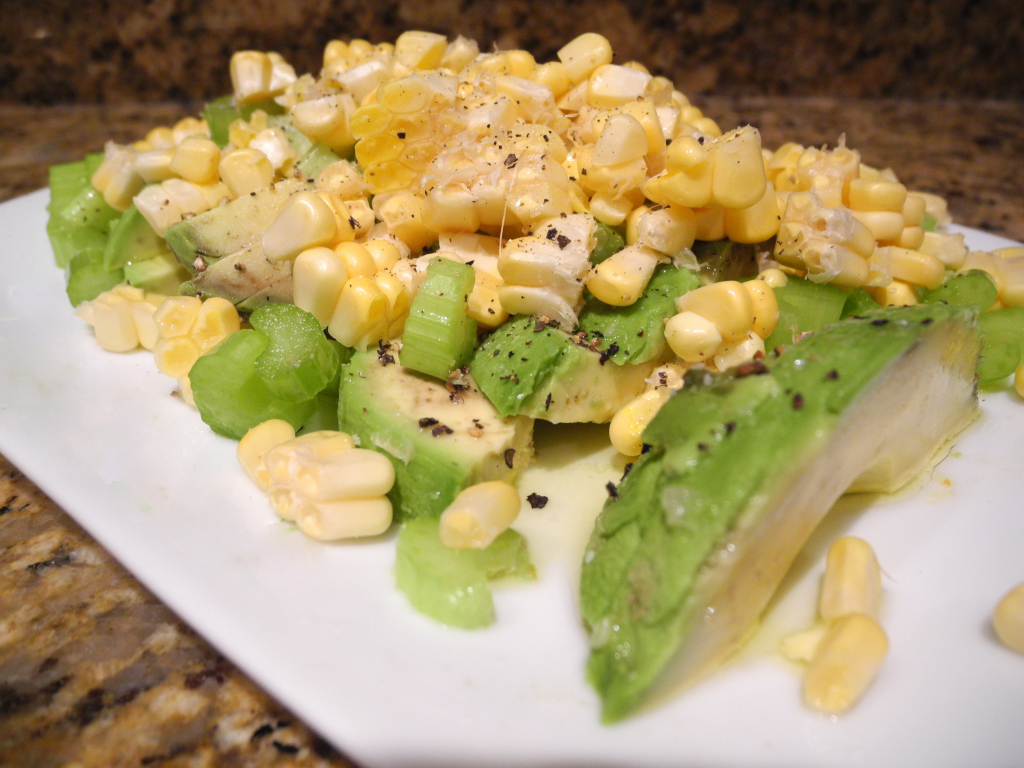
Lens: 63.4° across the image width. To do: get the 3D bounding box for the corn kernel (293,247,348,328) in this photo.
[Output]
[{"bbox_3d":[-0.027,-0.014,0.118,0.007,0.012,0.006,4,24,16],"label":"corn kernel"}]

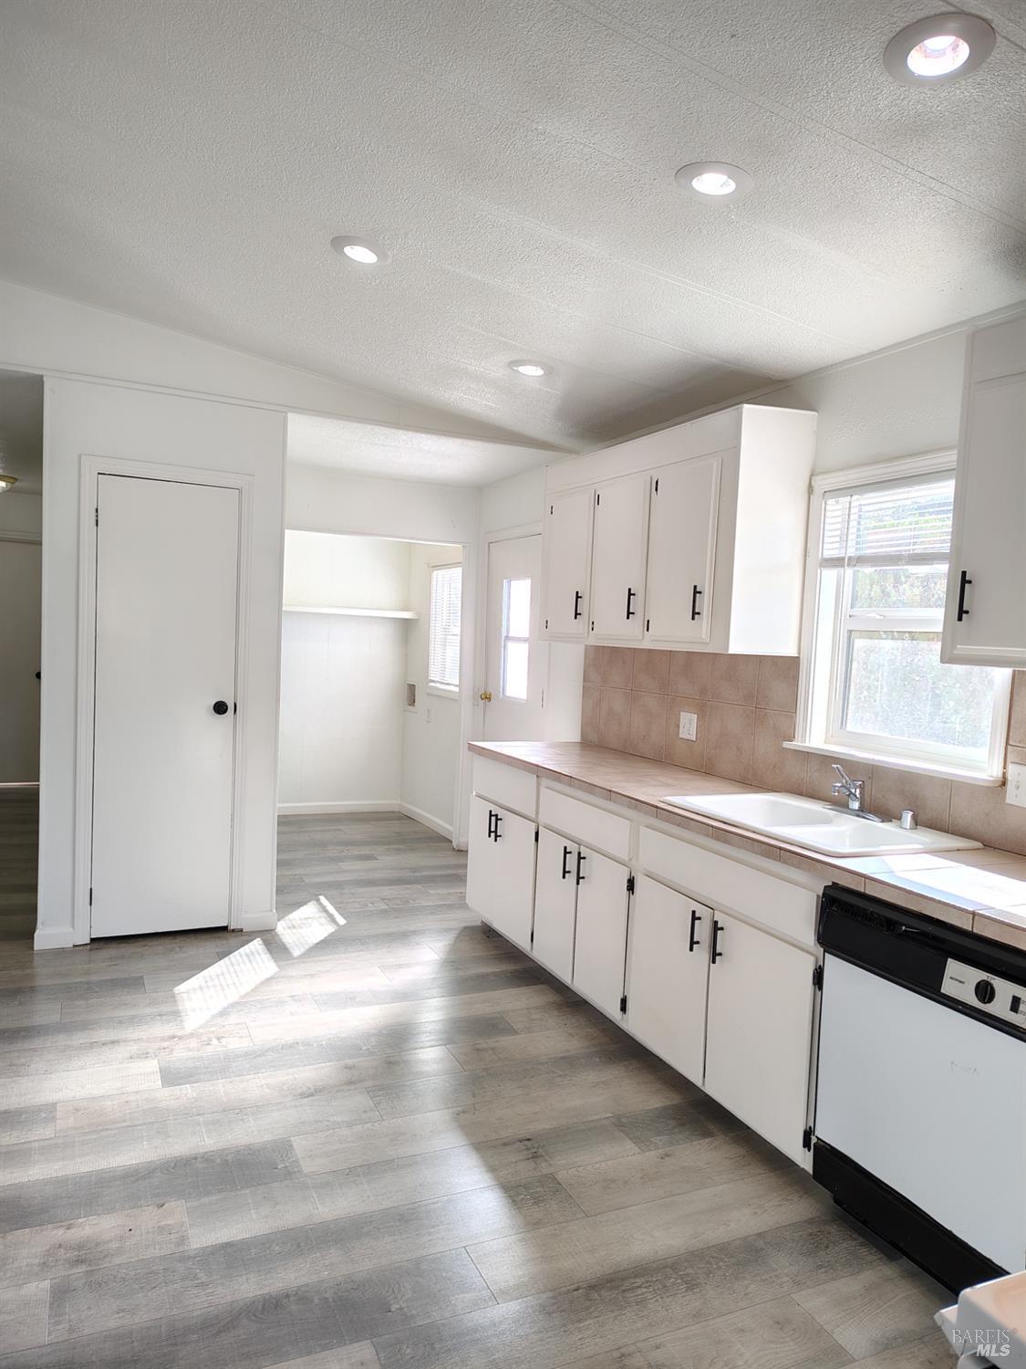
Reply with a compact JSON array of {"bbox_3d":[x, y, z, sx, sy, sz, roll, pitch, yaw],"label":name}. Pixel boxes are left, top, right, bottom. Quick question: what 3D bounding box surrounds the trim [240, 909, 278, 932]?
[{"bbox_3d":[-1.205,1.126,4.525,0.155,0.091,0.018,1,3,-24],"label":"trim"}]

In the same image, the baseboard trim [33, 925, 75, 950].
[{"bbox_3d":[-2.012,1.113,4.161,0.151,0.091,0.018,1,3,-24],"label":"baseboard trim"}]

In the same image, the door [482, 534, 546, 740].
[{"bbox_3d":[0.007,0.120,5.828,0.047,2.029,0.886,1,3,-24],"label":"door"}]

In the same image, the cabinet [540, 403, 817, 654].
[{"bbox_3d":[0.609,-0.584,4.050,0.322,0.864,1.519,1,3,-24],"label":"cabinet"}]

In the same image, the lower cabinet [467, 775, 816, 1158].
[{"bbox_3d":[0.571,0.844,3.688,0.645,0.835,2.454,1,3,-24],"label":"lower cabinet"}]

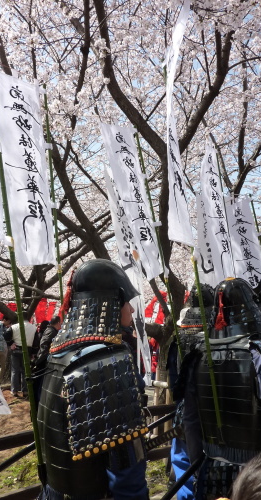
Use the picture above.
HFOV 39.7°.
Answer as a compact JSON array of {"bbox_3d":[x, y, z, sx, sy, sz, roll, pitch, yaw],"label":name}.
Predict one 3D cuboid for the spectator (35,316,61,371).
[{"bbox_3d":[-1.322,1.871,5.750,0.460,1.630,0.500,8,-12,-41],"label":"spectator"}]

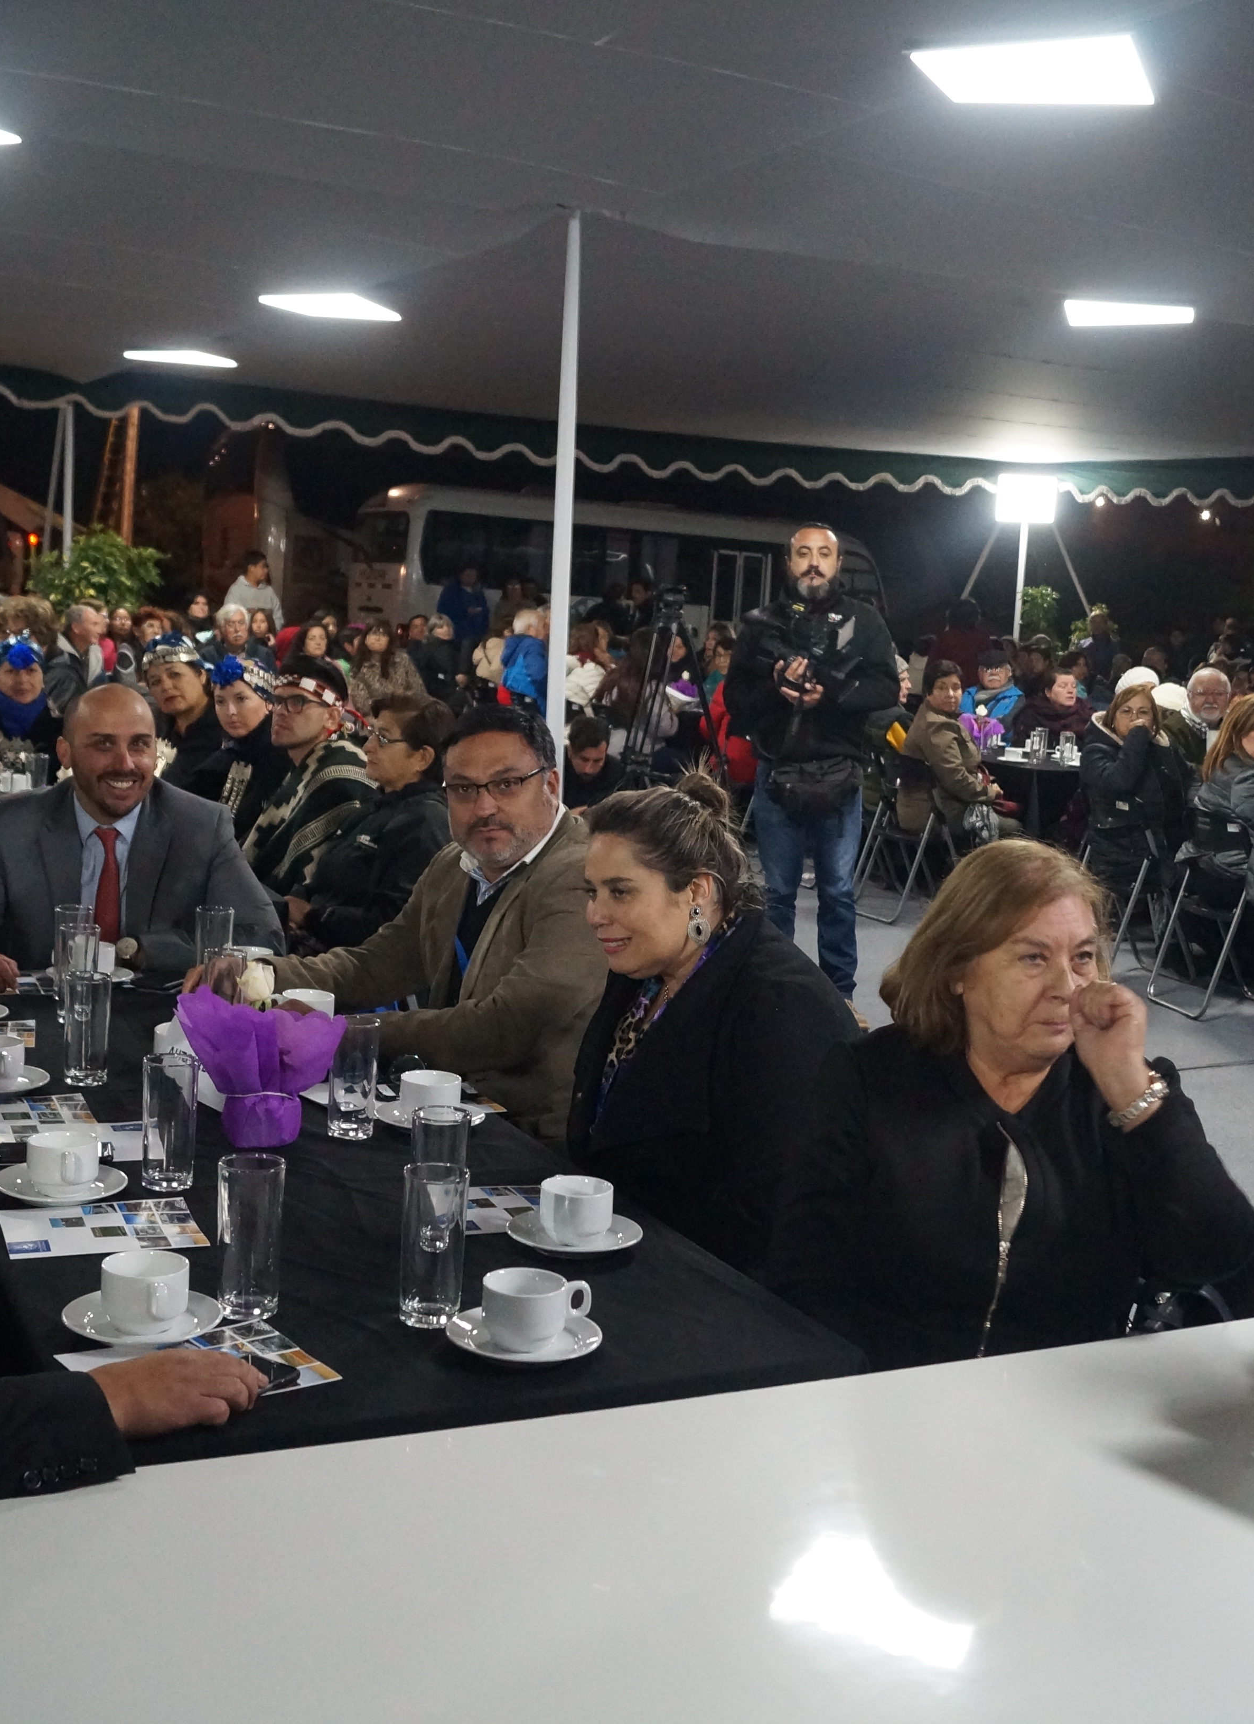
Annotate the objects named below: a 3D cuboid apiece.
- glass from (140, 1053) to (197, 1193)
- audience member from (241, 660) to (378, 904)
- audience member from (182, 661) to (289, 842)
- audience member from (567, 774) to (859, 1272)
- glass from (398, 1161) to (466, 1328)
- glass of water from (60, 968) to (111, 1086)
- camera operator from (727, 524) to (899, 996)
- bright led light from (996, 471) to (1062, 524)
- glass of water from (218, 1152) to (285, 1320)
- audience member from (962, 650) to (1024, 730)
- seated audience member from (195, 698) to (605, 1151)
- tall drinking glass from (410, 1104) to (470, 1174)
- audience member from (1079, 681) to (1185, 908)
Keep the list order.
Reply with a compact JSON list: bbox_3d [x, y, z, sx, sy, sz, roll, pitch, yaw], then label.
[{"bbox_3d":[-0.558,0.317,2.377,0.067,0.150,0.067,3,8,0],"label":"glass"},{"bbox_3d":[-0.942,0.103,4.960,0.720,1.255,0.520,-2,9,-30],"label":"audience member"},{"bbox_3d":[-1.166,0.073,5.293,0.740,1.220,0.520,-3,10,-36],"label":"audience member"},{"bbox_3d":[0.047,0.533,2.451,0.750,1.250,0.530,-1,9,-25],"label":"audience member"},{"bbox_3d":[-0.184,0.364,1.850,0.064,0.147,0.064,3,8,0],"label":"glass"},{"bbox_3d":[-0.736,0.227,2.647,0.064,0.147,0.064,3,8,0],"label":"glass of water"},{"bbox_3d":[0.657,-0.313,6.821,0.600,1.730,0.420,4,8,7],"label":"camera operator"},{"bbox_3d":[2.952,-2.669,14.300,0.480,0.380,0.150,4,8,7],"label":"bright led light"},{"bbox_3d":[-0.358,0.355,1.849,0.064,0.147,0.064,3,8,0],"label":"glass of water"},{"bbox_3d":[2.096,-0.621,11.338,0.500,1.252,0.650,4,8,7],"label":"audience member"},{"bbox_3d":[-0.359,0.415,3.008,0.840,1.290,0.660,-1,9,-30],"label":"seated audience member"},{"bbox_3d":[-0.217,0.362,2.243,0.067,0.150,0.067,3,8,0],"label":"tall drinking glass"},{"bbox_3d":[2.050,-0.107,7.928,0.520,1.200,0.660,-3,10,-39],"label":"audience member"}]

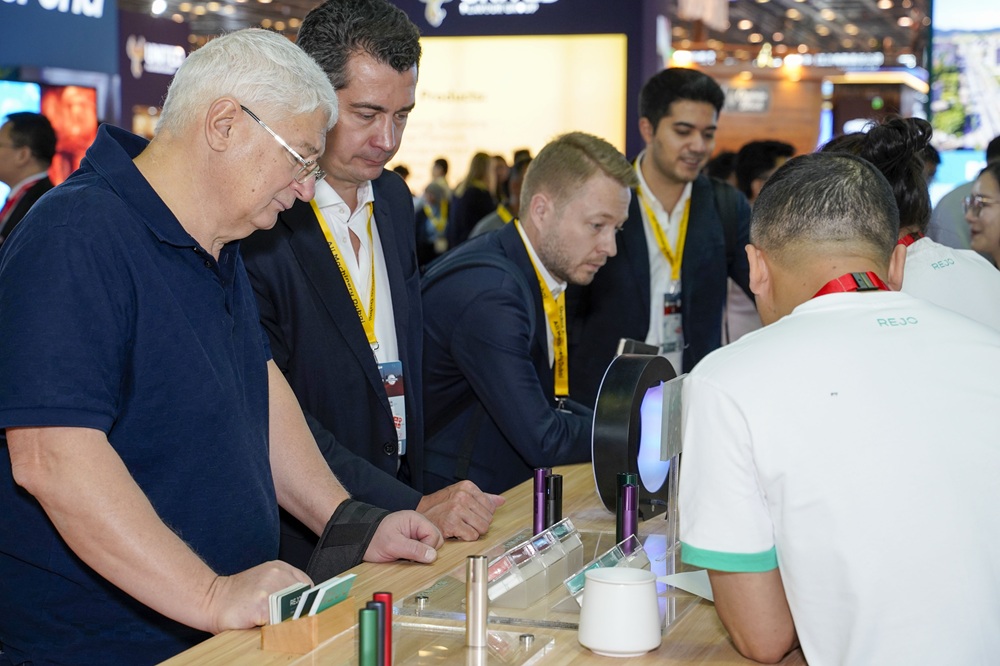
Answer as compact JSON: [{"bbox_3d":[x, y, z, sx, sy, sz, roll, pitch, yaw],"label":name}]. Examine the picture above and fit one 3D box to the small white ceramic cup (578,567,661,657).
[{"bbox_3d":[0.122,0.282,1.817,0.084,0.078,0.084,1,5,0],"label":"small white ceramic cup"}]

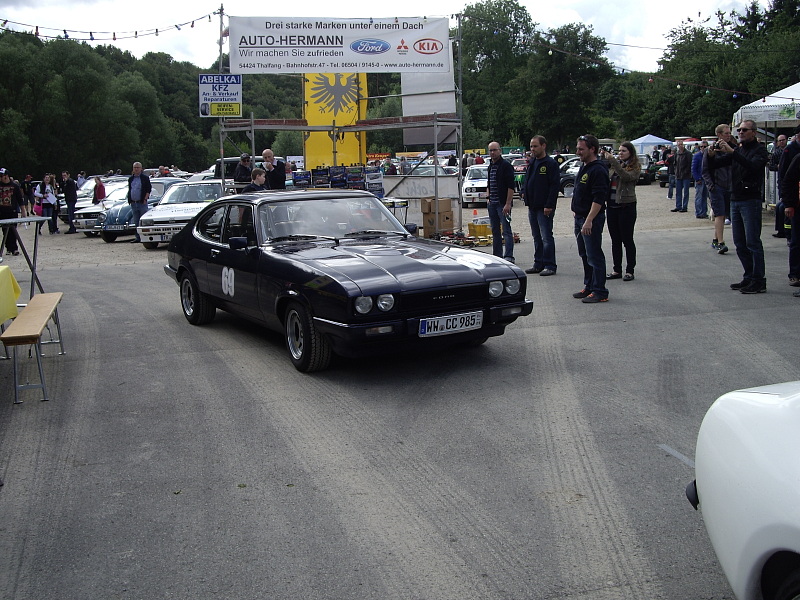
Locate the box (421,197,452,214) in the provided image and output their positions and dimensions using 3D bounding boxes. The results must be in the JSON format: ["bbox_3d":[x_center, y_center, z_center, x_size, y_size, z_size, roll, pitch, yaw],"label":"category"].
[{"bbox_3d":[0.746,-1.921,17.950,0.470,0.310,0.420,-7,10,-28],"label":"box"}]

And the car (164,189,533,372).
[{"bbox_3d":[-0.771,-0.340,7.903,1.700,1.310,4.360,-7,10,-30],"label":"car"}]

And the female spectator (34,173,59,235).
[{"bbox_3d":[-9.929,-2.695,24.702,0.550,1.680,0.400,-5,9,-14],"label":"female spectator"}]

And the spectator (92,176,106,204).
[{"bbox_3d":[-8.582,-2.711,25.081,0.480,1.600,0.350,7,12,44],"label":"spectator"}]

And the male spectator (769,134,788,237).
[{"bbox_3d":[6.606,-1.971,15.167,0.520,1.750,0.380,4,10,30],"label":"male spectator"}]

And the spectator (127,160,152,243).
[{"bbox_3d":[-5.768,-2.153,19.366,0.550,1.760,0.360,-1,9,5],"label":"spectator"}]

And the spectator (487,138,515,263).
[{"bbox_3d":[1.580,-1.558,13.667,0.360,1.790,0.500,-9,11,-40],"label":"spectator"}]

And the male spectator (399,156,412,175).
[{"bbox_3d":[0.235,-4.352,32.132,0.500,1.760,0.360,-7,10,-30],"label":"male spectator"}]

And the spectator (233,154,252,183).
[{"bbox_3d":[-3.025,-1.927,16.869,0.520,1.770,0.380,-6,10,-29],"label":"spectator"}]

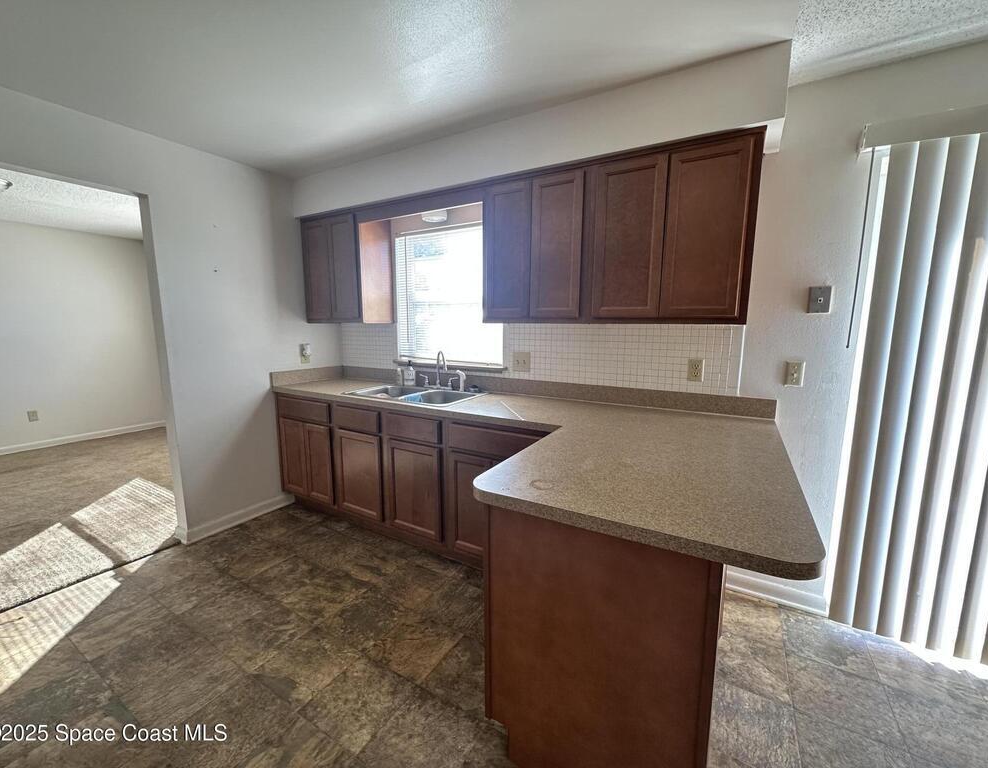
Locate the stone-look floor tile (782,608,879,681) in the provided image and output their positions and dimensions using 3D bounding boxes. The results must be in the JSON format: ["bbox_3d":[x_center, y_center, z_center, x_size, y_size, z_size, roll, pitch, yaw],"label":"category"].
[{"bbox_3d":[1.429,1.125,1.795,0.305,0.008,0.305,5,9,30],"label":"stone-look floor tile"}]

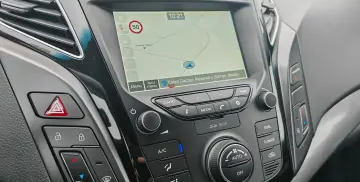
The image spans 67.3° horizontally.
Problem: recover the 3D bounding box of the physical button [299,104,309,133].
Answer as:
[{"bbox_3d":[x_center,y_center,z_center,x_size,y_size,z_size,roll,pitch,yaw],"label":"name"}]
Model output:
[{"bbox_3d":[0.156,0.036,0.342,0.015,0.035,0.006,17,-25,-37],"label":"physical button"}]

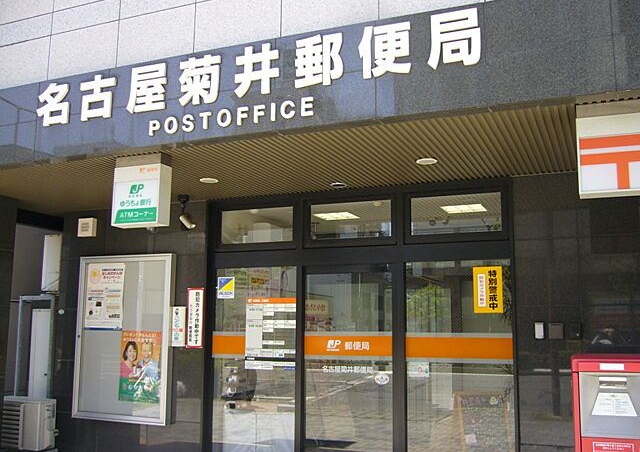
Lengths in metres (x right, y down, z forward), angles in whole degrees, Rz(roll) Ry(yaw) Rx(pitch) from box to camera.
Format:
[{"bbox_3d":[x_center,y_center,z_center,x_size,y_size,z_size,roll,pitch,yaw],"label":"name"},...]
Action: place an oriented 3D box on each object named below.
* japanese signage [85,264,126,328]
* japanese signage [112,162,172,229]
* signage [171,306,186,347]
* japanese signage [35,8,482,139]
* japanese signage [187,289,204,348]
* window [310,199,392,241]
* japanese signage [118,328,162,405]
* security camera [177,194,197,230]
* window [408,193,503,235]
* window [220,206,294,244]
[{"bbox_3d":[-2.387,0.789,7.195,0.512,0.735,0.010,-3,-9,22],"label":"japanese signage"},{"bbox_3d":[-1.390,-0.224,5.069,0.432,0.462,0.146,-3,-9,22],"label":"japanese signage"},{"bbox_3d":[-1.478,1.060,6.797,0.167,0.409,0.010,-3,-9,22],"label":"signage"},{"bbox_3d":[-0.671,-0.978,4.643,3.580,0.547,0.050,-3,-9,22],"label":"japanese signage"},{"bbox_3d":[-1.298,0.962,6.748,0.205,0.614,0.010,-3,-9,22],"label":"japanese signage"},{"bbox_3d":[0.292,-0.053,6.265,0.828,0.355,0.050,-3,-9,22],"label":"window"},{"bbox_3d":[-1.907,1.497,6.886,0.516,0.739,0.010,-3,-9,22],"label":"japanese signage"},{"bbox_3d":[-1.355,-0.133,6.602,0.220,0.360,0.130,-6,-11,36],"label":"security camera"},{"bbox_3d":[1.230,-0.102,5.882,0.814,0.358,0.050,-3,-9,22],"label":"window"},{"bbox_3d":[-0.650,0.002,6.649,0.836,0.357,0.050,-3,-9,22],"label":"window"}]

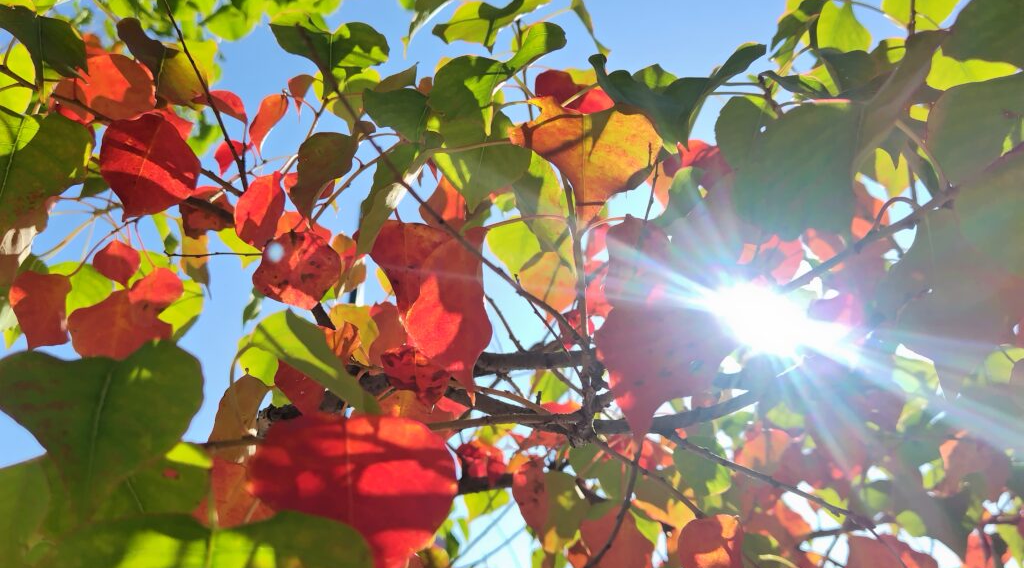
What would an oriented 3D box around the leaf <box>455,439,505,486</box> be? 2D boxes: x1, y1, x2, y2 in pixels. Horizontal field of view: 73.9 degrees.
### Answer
[{"bbox_3d":[-0.027,0.158,0.591,0.047,0.041,0.025,0,-23,-3],"label":"leaf"}]

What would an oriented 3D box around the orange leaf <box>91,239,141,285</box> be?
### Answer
[{"bbox_3d":[-0.295,-0.017,0.508,0.035,0.034,0.015,5,-11,-30],"label":"orange leaf"}]

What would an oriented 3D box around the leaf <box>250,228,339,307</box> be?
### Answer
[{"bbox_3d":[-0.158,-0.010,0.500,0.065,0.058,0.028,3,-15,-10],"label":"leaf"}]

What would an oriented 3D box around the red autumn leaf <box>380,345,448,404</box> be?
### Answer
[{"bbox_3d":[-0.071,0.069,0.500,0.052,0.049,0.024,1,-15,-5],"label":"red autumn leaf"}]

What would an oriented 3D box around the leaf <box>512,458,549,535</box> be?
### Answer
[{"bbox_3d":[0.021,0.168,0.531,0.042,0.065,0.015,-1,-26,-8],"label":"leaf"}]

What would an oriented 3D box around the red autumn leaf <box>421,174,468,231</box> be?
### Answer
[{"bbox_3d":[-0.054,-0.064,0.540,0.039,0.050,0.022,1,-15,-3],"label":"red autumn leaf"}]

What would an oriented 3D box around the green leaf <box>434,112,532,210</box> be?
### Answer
[{"bbox_3d":[-0.020,-0.083,0.451,0.065,0.069,0.018,3,-10,-3],"label":"green leaf"}]

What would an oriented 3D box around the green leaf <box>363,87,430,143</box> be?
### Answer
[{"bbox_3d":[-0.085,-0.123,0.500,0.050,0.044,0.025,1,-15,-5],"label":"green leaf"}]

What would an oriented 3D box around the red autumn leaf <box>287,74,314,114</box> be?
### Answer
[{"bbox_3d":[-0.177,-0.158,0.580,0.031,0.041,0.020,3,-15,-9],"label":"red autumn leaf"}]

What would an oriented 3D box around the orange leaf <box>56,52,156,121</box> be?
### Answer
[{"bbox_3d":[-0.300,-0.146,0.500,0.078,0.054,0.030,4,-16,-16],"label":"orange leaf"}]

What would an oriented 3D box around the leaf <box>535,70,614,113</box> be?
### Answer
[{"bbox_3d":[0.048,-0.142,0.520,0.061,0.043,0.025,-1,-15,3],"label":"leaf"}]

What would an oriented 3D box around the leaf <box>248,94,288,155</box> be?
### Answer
[{"bbox_3d":[-0.181,-0.119,0.507,0.025,0.047,0.022,28,-13,-23],"label":"leaf"}]

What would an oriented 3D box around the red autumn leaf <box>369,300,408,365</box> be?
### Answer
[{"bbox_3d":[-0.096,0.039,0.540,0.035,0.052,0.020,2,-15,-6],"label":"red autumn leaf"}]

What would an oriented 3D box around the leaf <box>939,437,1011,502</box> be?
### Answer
[{"bbox_3d":[0.368,0.148,0.541,0.057,0.051,0.022,0,-23,34],"label":"leaf"}]

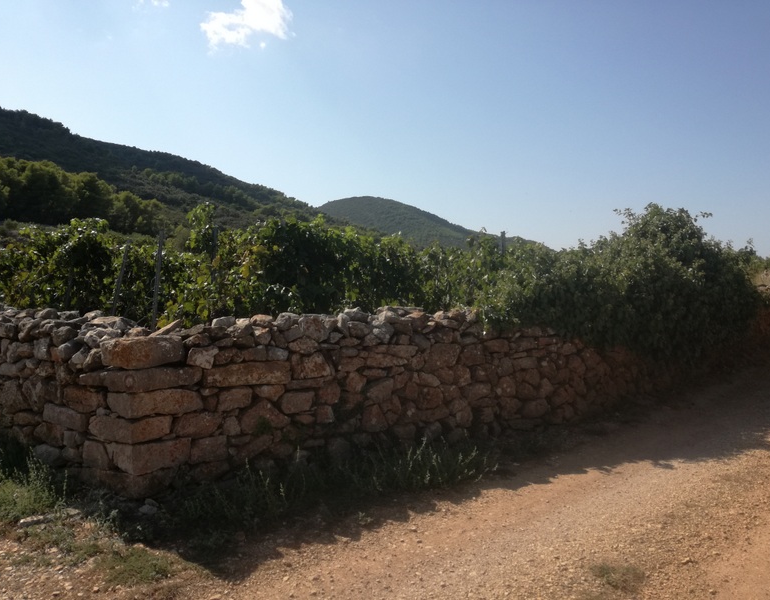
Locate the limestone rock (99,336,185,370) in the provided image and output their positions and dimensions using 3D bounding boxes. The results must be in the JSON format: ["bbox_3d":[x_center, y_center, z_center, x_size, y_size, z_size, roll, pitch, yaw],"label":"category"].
[{"bbox_3d":[-1.940,0.412,5.000,0.540,0.230,0.370,0,0,-38],"label":"limestone rock"}]

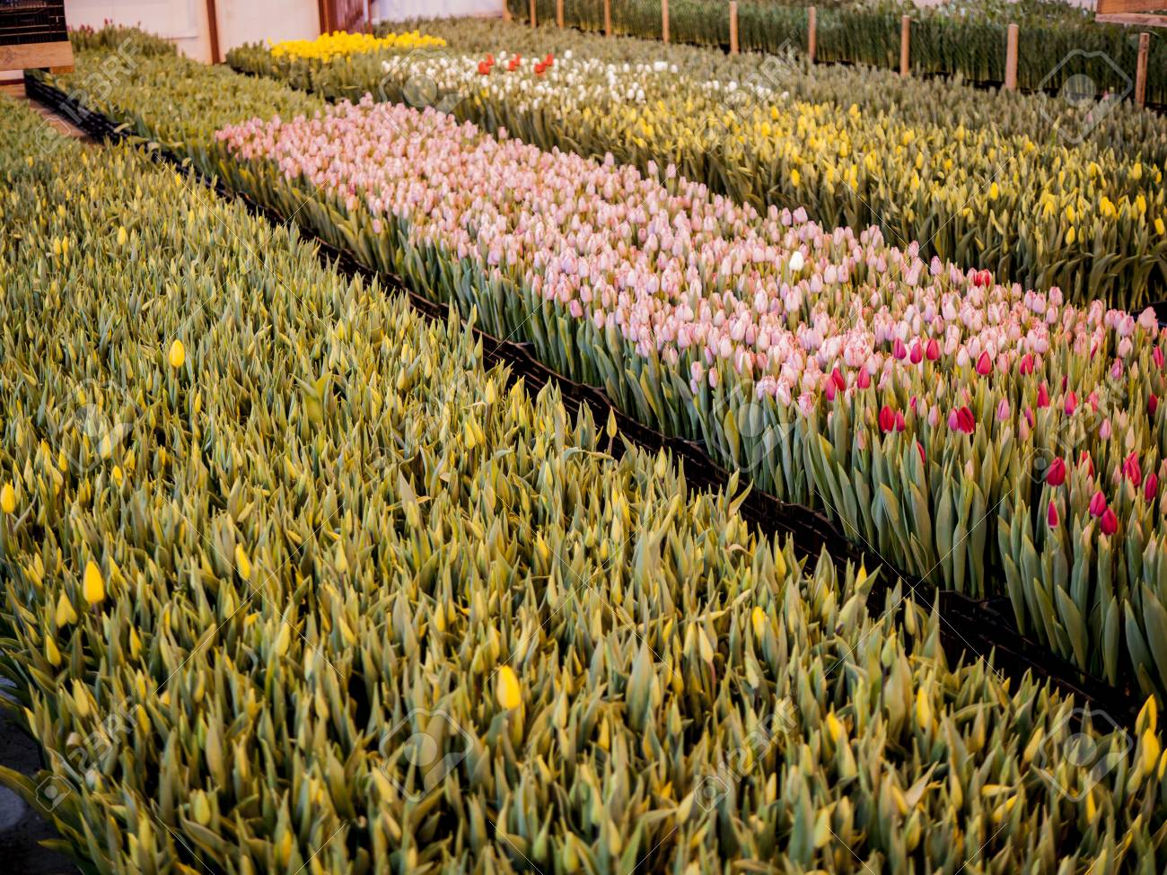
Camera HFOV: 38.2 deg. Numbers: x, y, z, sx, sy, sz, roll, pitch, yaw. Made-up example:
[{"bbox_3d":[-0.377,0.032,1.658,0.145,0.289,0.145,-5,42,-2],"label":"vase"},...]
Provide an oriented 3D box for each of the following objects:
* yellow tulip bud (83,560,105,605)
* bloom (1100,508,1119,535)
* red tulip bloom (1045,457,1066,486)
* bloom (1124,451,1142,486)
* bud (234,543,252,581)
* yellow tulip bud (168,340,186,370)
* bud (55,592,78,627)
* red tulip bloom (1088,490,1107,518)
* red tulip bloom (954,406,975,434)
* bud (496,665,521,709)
[{"bbox_3d":[-0.761,0.225,2.620,0.034,0.068,0.034,-6,18,-17],"label":"yellow tulip bud"},{"bbox_3d":[0.988,0.159,3.170,0.033,0.052,0.033,5,18,17],"label":"bloom"},{"bbox_3d":[0.907,0.067,3.239,0.034,0.054,0.034,9,18,16],"label":"red tulip bloom"},{"bbox_3d":[1.121,0.063,3.440,0.036,0.067,0.036,5,18,18],"label":"bloom"},{"bbox_3d":[-0.562,0.204,2.779,0.022,0.060,0.022,-13,17,-12],"label":"bud"},{"bbox_3d":[-0.954,-0.197,3.958,0.036,0.063,0.036,-2,18,-13],"label":"yellow tulip bud"},{"bbox_3d":[-0.782,0.261,2.550,0.034,0.054,0.034,-6,18,-18],"label":"bud"},{"bbox_3d":[0.995,0.129,3.260,0.034,0.053,0.034,5,18,17],"label":"red tulip bloom"},{"bbox_3d":[0.856,-0.038,3.780,0.041,0.060,0.041,3,18,13],"label":"red tulip bloom"},{"bbox_3d":[-0.101,0.336,2.262,0.032,0.060,0.032,-6,17,-3],"label":"bud"}]

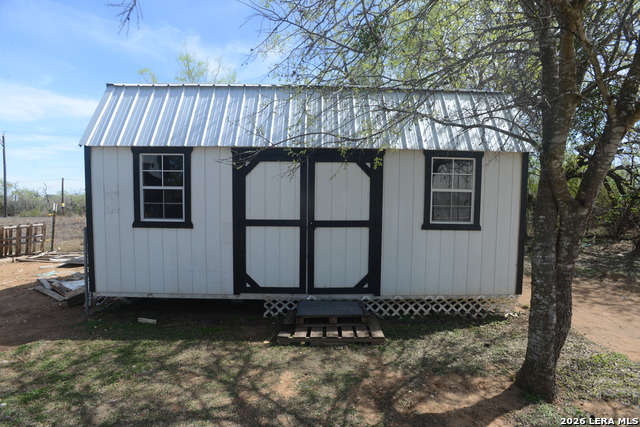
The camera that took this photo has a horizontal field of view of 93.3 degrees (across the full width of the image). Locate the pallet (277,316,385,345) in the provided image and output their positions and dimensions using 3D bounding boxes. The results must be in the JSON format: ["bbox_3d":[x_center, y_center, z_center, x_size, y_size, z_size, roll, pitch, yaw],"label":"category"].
[{"bbox_3d":[0.127,1.453,3.856,1.232,0.110,0.790,0,3,-1],"label":"pallet"}]

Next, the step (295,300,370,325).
[{"bbox_3d":[0.164,1.324,4.020,0.910,0.135,0.540,0,3,-1],"label":"step"}]

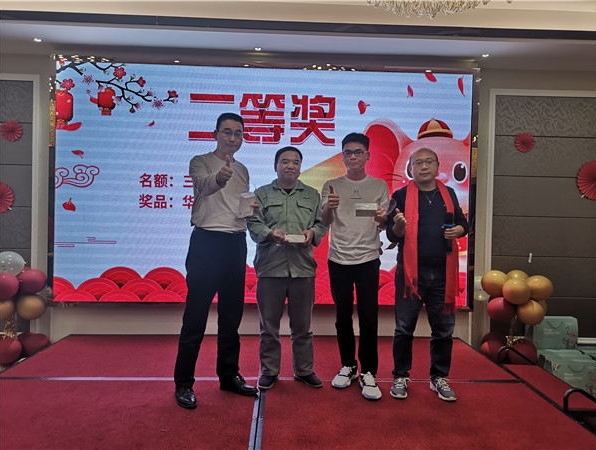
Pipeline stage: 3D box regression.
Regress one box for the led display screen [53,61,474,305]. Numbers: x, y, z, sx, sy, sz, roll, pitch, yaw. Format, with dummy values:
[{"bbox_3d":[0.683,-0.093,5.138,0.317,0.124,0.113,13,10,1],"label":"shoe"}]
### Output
[{"bbox_3d":[-0.314,-0.367,4.551,4.020,2.290,0.100,1,1,-2],"label":"led display screen"}]

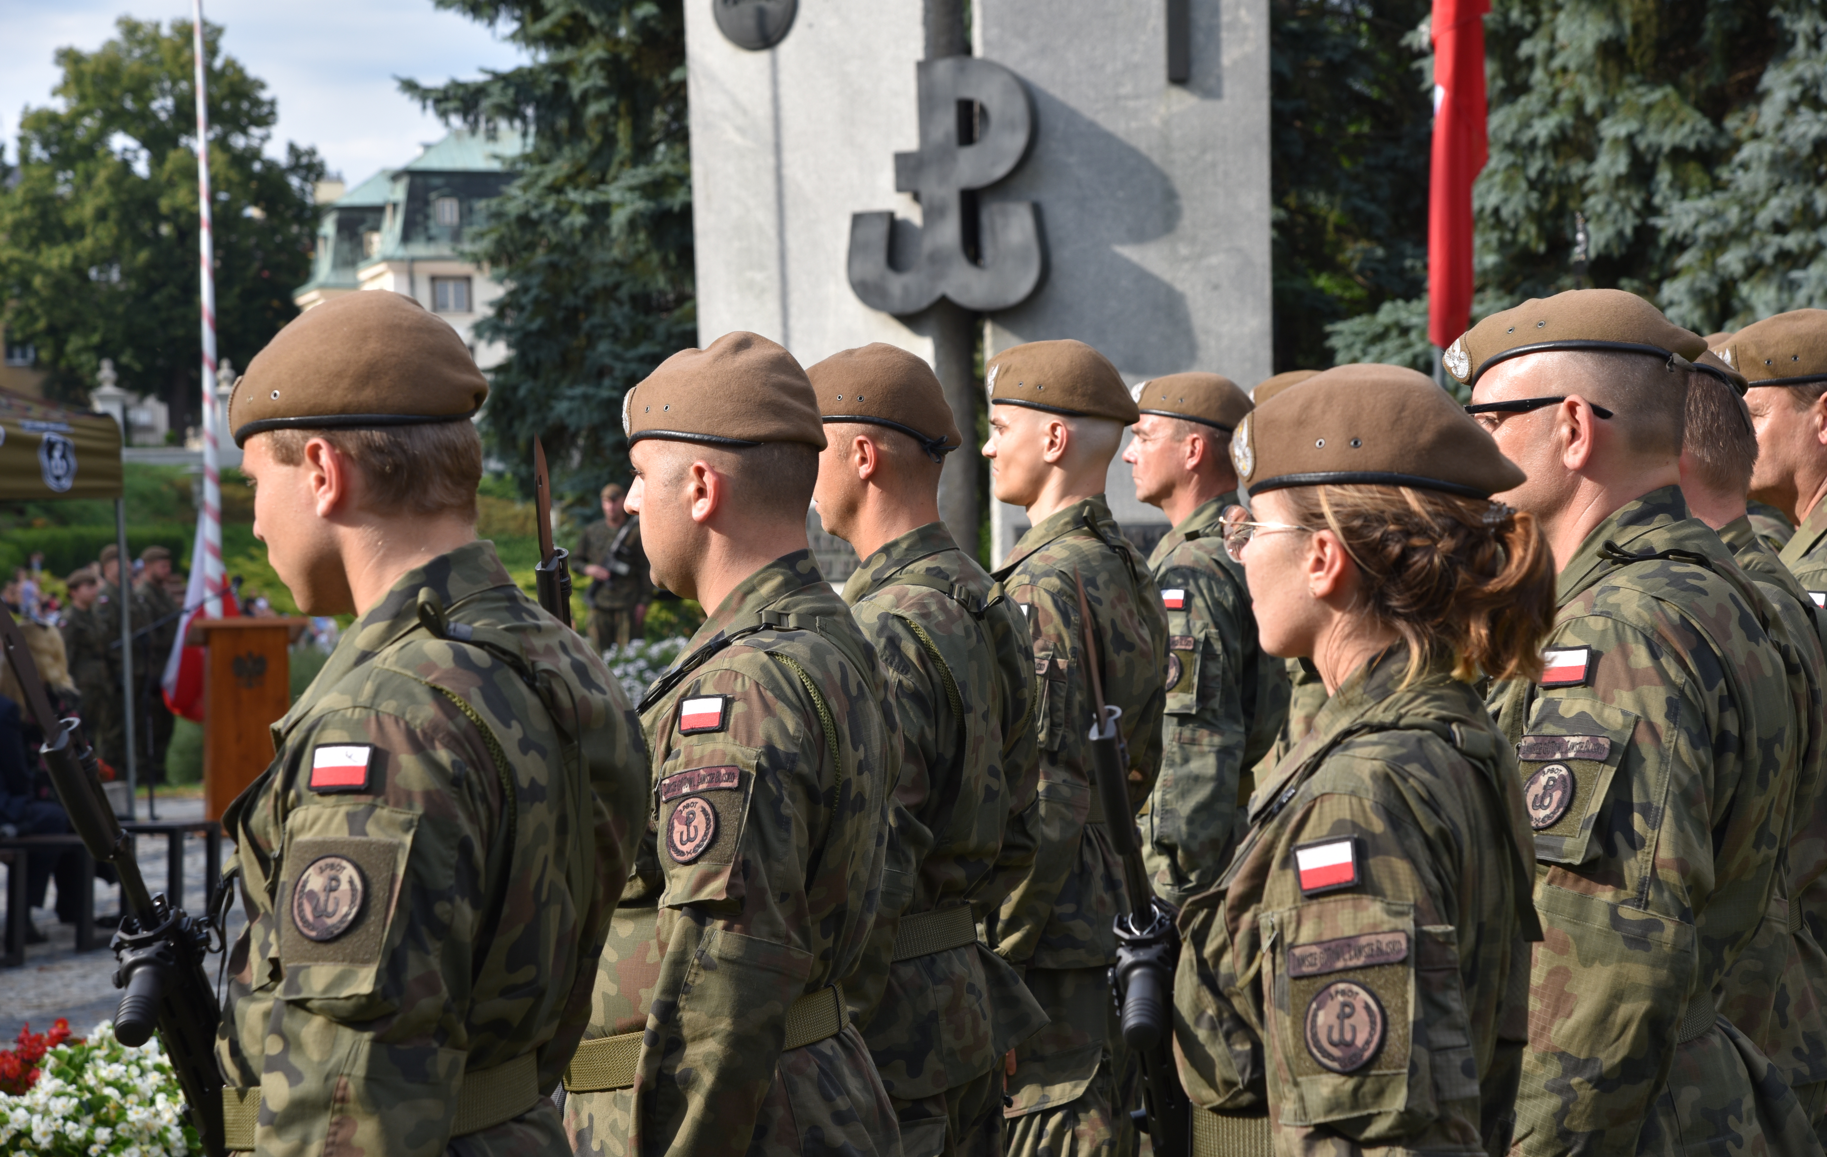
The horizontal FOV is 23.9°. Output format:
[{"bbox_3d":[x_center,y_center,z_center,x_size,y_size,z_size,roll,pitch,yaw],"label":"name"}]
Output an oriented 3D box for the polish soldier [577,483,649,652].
[{"bbox_3d":[-2.167,0.231,31.323,0.600,1.840,0.400,-1,1,5],"label":"polish soldier"}]

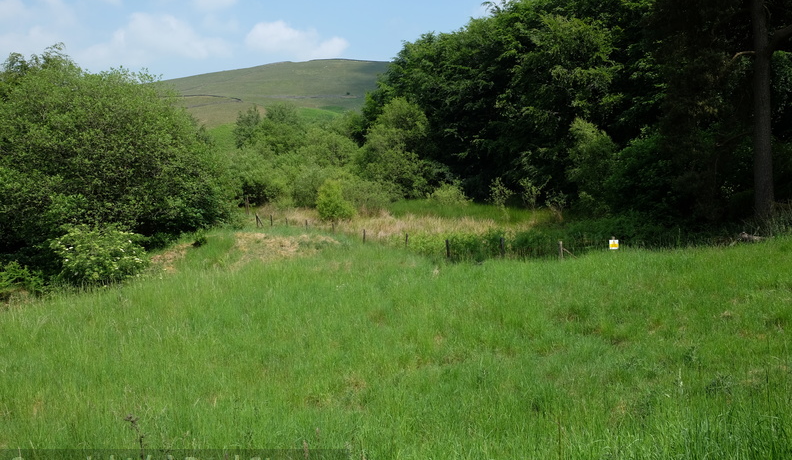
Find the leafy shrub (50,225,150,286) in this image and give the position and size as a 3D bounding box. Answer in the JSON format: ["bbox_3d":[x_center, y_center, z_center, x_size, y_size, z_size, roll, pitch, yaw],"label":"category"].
[{"bbox_3d":[-9.104,0.816,18.300,2.900,2.000,2.600,0,0,0],"label":"leafy shrub"}]

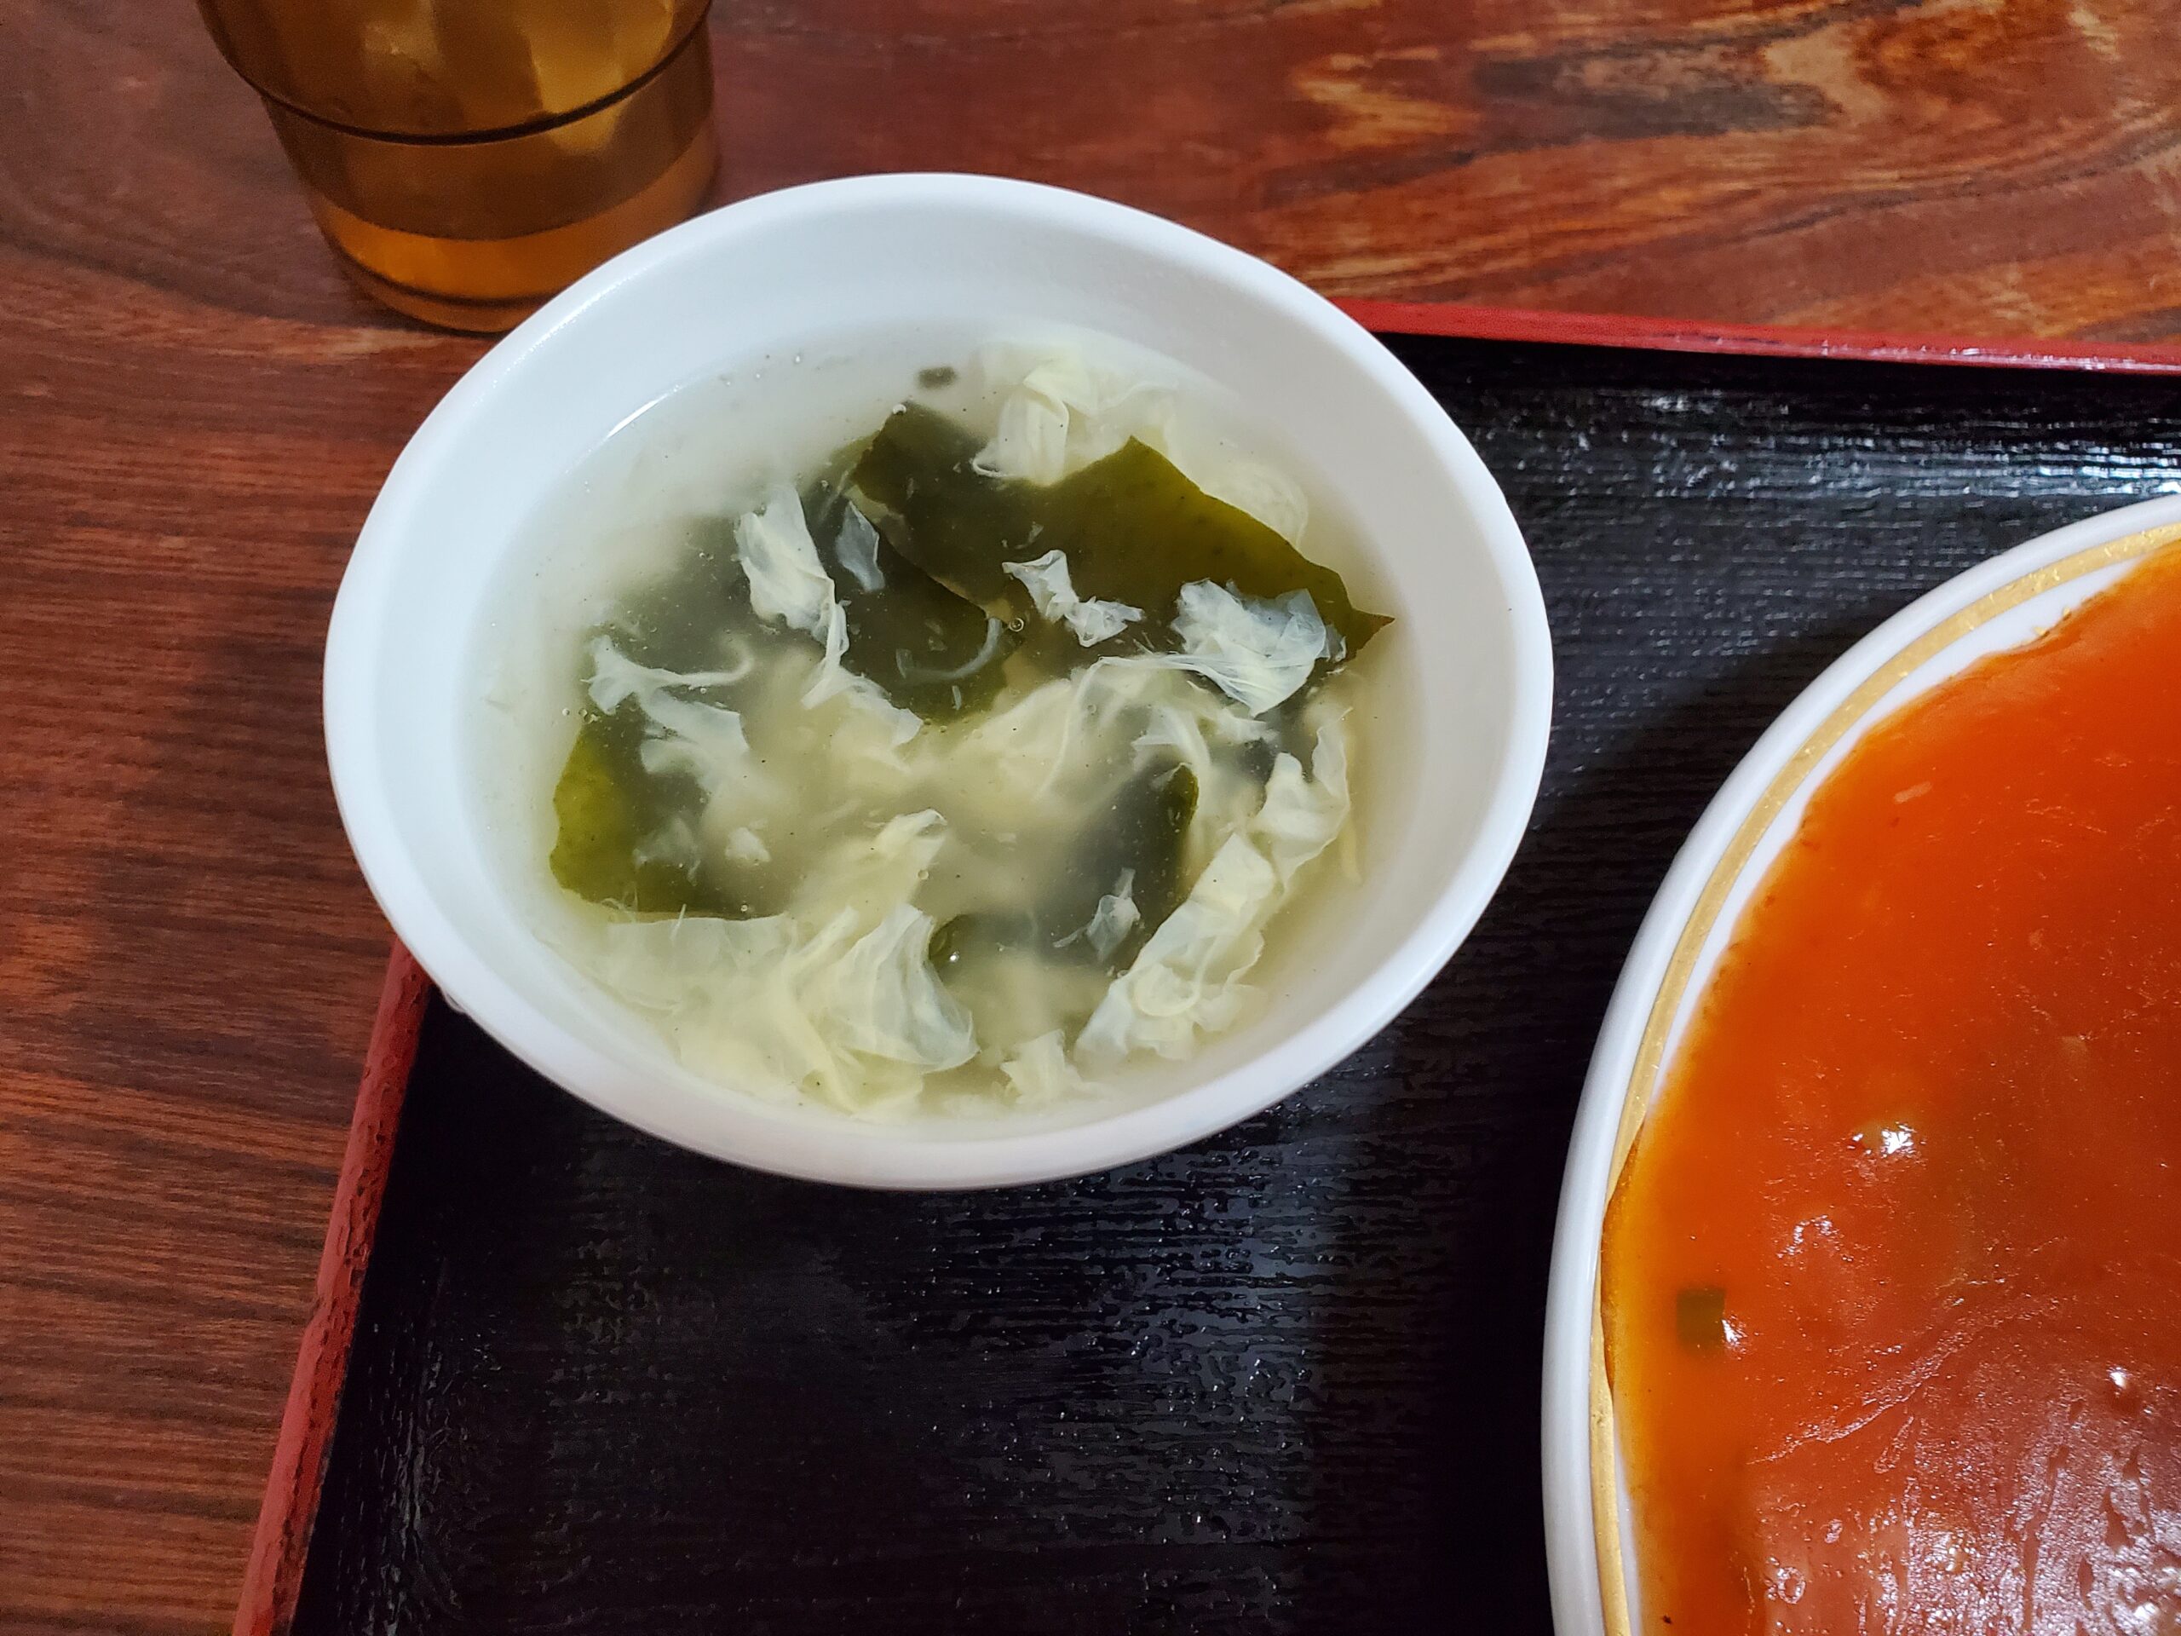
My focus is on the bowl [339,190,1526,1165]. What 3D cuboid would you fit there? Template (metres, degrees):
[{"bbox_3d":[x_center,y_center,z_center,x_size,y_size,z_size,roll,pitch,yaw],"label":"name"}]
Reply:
[{"bbox_3d":[-0.015,-0.009,0.181,0.115,0.055,0.115,2,62,-3],"label":"bowl"}]

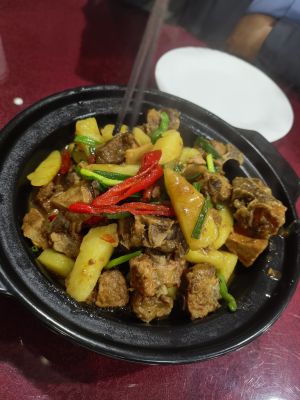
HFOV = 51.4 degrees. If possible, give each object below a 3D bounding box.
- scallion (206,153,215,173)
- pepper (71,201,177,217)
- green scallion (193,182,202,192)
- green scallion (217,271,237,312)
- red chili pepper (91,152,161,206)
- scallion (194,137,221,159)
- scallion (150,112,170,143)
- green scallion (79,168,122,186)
[{"bbox_3d":[0.066,-0.041,0.338,0.006,0.006,0.023,3,62,-15],"label":"scallion"},{"bbox_3d":[-0.022,0.008,0.259,0.088,0.009,0.009,3,54,-15],"label":"pepper"},{"bbox_3d":[0.047,-0.012,0.311,0.007,0.006,0.012,-16,61,-26],"label":"green scallion"},{"bbox_3d":[0.065,0.078,0.265,0.007,0.006,0.034,-11,72,-23],"label":"green scallion"},{"bbox_3d":[-0.017,-0.018,0.277,0.016,0.012,0.080,44,57,16],"label":"red chili pepper"},{"bbox_3d":[0.067,-0.060,0.364,0.009,0.007,0.036,-33,66,-33],"label":"scallion"},{"bbox_3d":[0.011,-0.079,0.344,0.010,0.008,0.037,22,72,0],"label":"scallion"},{"bbox_3d":[-0.043,-0.020,0.279,0.041,0.006,0.008,16,52,4],"label":"green scallion"}]

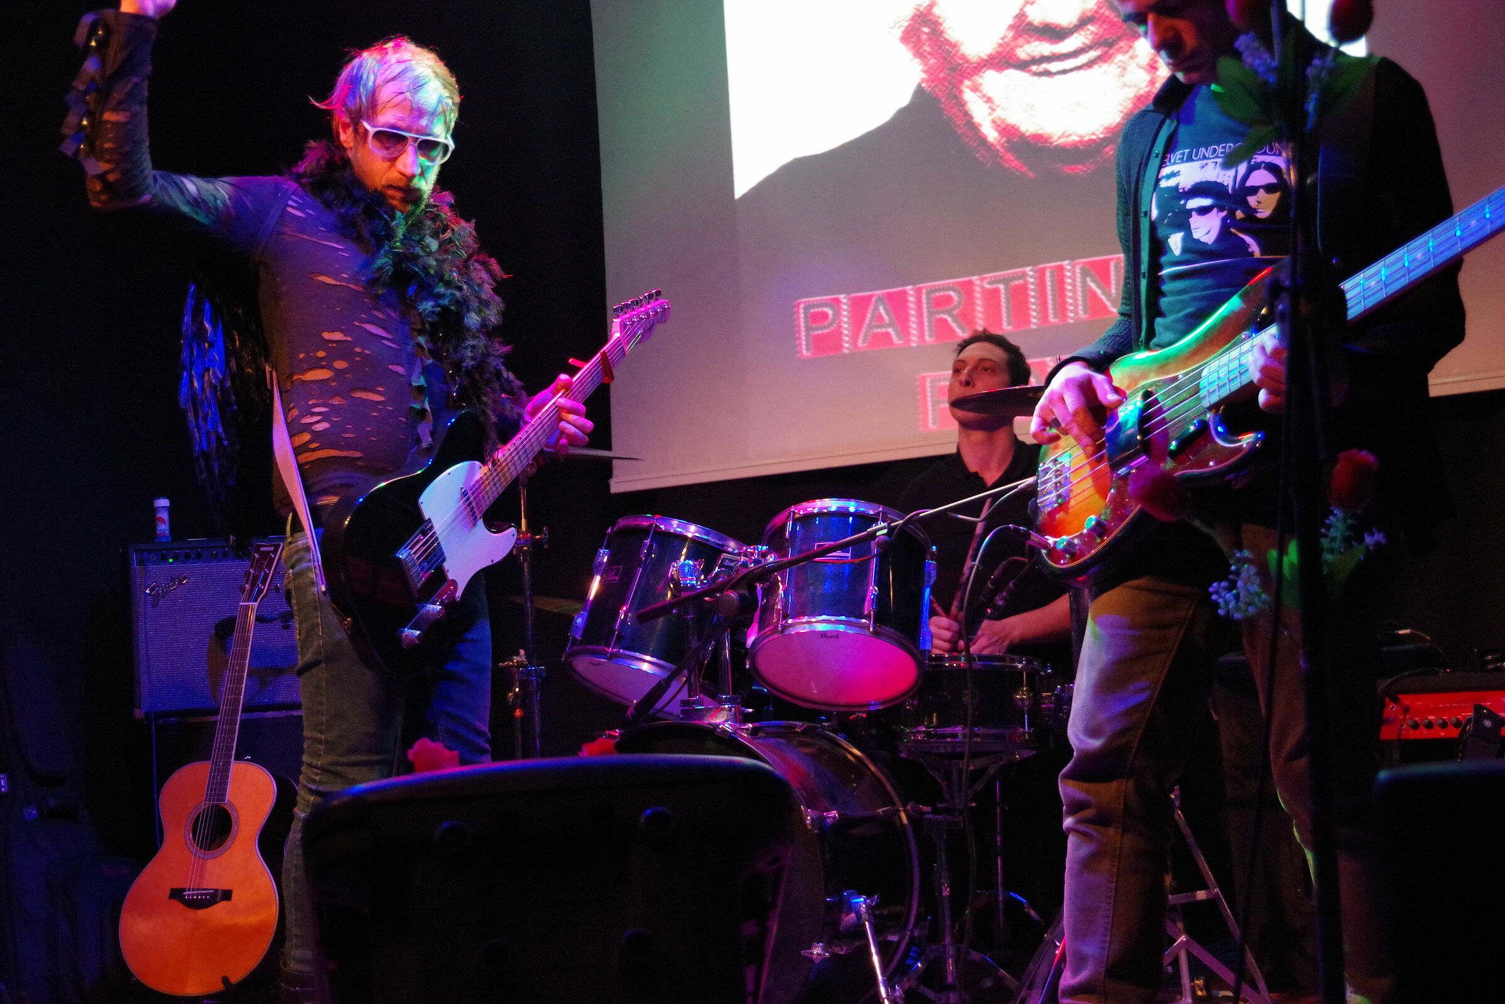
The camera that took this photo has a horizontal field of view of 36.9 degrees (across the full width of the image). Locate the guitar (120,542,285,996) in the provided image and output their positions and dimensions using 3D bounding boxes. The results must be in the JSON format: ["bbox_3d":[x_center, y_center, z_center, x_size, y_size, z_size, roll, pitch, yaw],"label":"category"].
[{"bbox_3d":[-1.118,0.562,4.900,0.405,1.030,0.125,-3,-22,22],"label":"guitar"}]

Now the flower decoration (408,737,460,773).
[{"bbox_3d":[-0.437,0.352,3.100,0.080,0.075,0.075,-3,-3,0],"label":"flower decoration"}]

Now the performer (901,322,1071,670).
[{"bbox_3d":[0.500,0.300,4.970,0.650,1.370,0.800,-4,-3,22],"label":"performer"}]

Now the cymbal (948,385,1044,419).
[{"bbox_3d":[0.597,-0.204,4.450,0.420,0.045,0.420,-3,-6,0],"label":"cymbal"}]

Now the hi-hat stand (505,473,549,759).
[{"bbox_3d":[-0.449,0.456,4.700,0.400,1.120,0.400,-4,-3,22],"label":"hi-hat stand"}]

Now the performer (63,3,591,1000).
[{"bbox_3d":[-0.665,0.070,3.600,0.760,1.800,0.550,0,-4,-45],"label":"performer"}]

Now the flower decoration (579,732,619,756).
[{"bbox_3d":[-0.255,0.406,3.750,0.080,0.075,0.075,-3,-3,0],"label":"flower decoration"}]

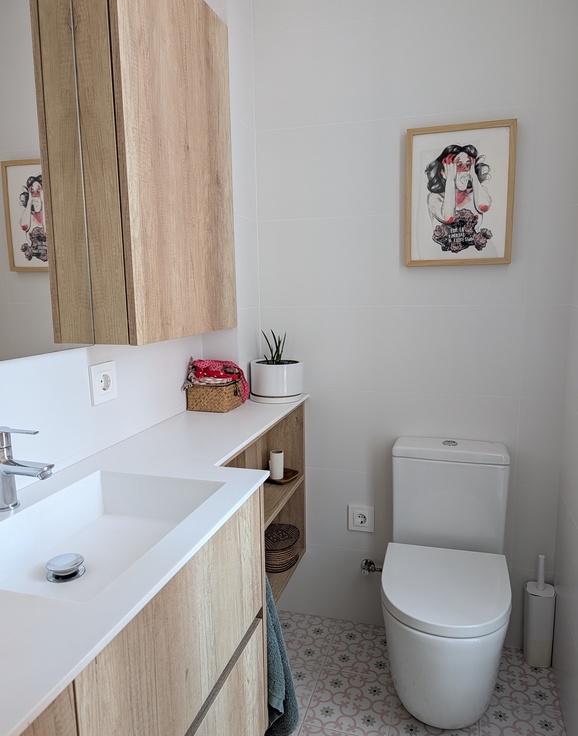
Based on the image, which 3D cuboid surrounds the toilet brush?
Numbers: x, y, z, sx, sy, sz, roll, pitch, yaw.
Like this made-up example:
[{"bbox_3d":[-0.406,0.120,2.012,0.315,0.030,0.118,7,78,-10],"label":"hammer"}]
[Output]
[{"bbox_3d":[0.842,0.810,1.789,0.092,0.384,0.088,2,9,17],"label":"toilet brush"}]

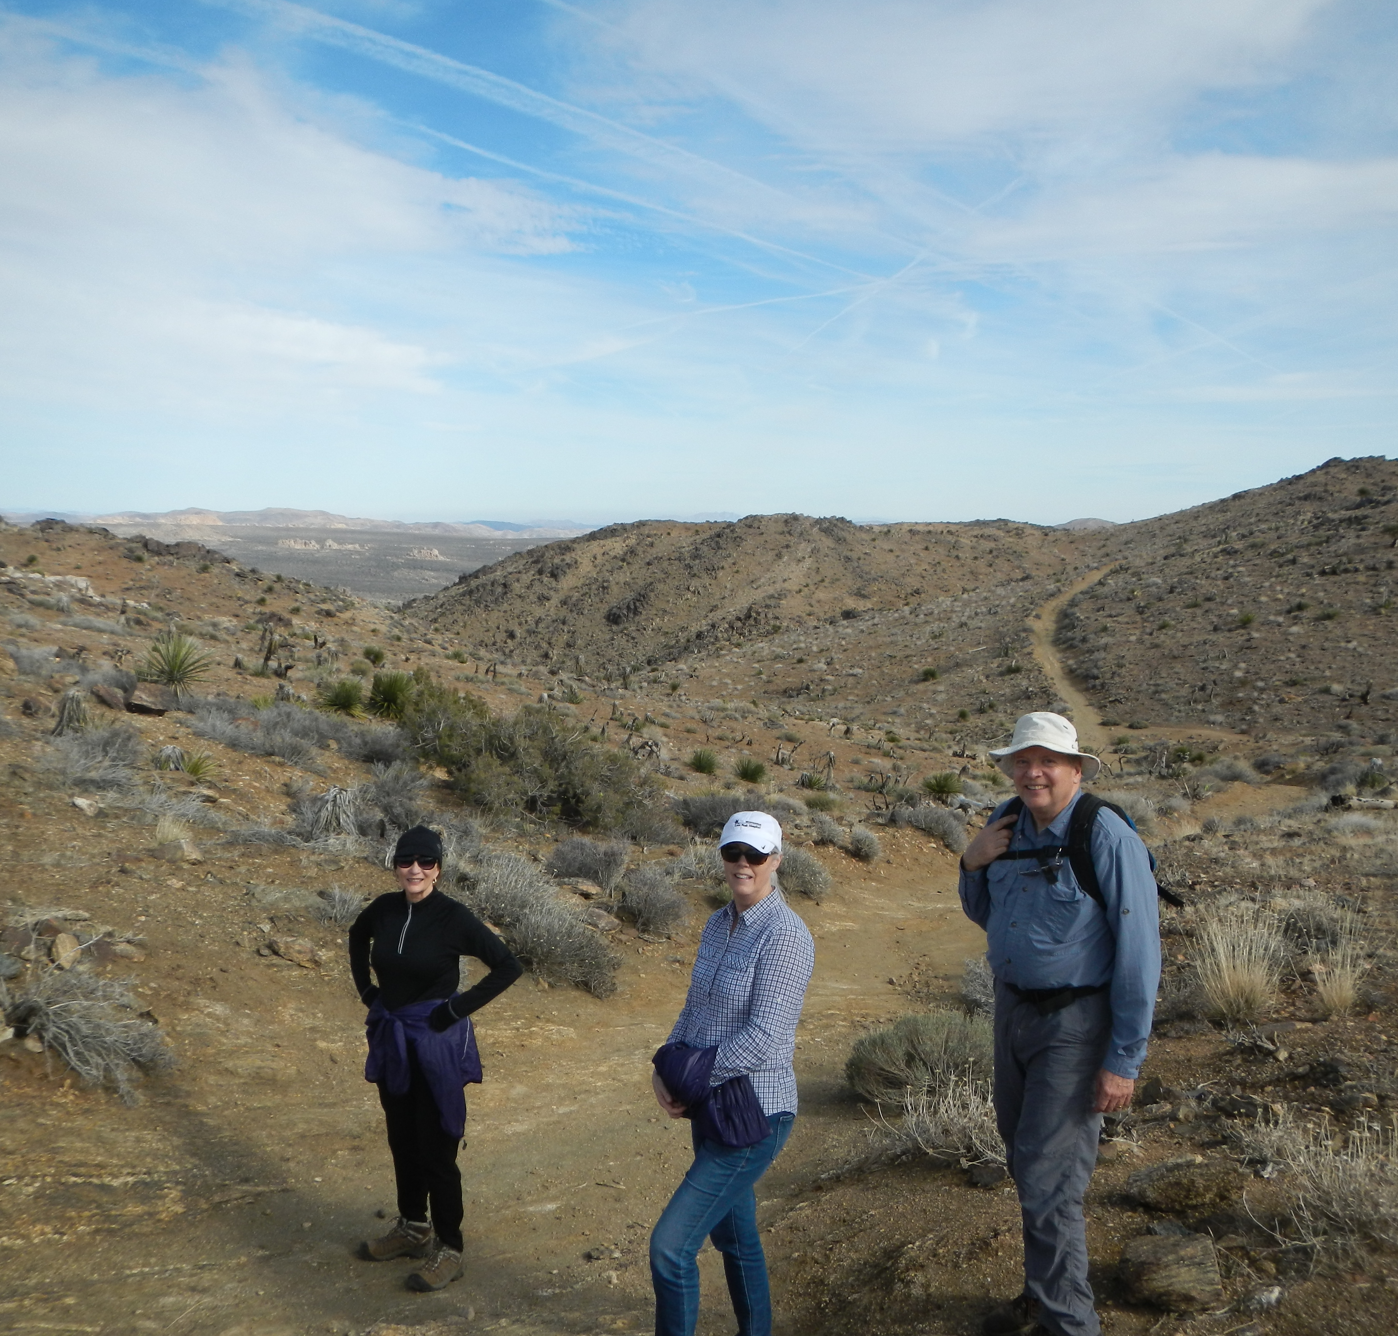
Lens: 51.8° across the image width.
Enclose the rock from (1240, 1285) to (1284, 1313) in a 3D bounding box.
[{"bbox_3d":[1.660,1.861,4.250,0.131,0.060,0.105,2,6,22],"label":"rock"}]

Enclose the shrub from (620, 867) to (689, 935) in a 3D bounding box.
[{"bbox_3d":[-0.336,1.731,10.700,0.520,0.500,0.500,0,6,-2],"label":"shrub"}]

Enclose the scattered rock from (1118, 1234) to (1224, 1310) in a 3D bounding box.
[{"bbox_3d":[1.410,1.798,4.300,0.310,0.160,0.250,2,6,18],"label":"scattered rock"}]

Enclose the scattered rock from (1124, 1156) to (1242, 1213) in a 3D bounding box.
[{"bbox_3d":[1.832,1.953,5.450,0.440,0.180,0.320,2,6,19],"label":"scattered rock"}]

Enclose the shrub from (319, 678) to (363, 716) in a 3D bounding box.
[{"bbox_3d":[-4.666,0.381,18.800,0.599,0.405,0.599,-1,6,-14],"label":"shrub"}]

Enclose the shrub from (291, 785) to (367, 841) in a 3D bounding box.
[{"bbox_3d":[-3.140,1.231,12.200,0.636,0.396,0.573,-1,6,-15],"label":"shrub"}]

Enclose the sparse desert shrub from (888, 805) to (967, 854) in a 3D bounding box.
[{"bbox_3d":[2.460,1.722,15.500,0.820,0.480,0.650,1,6,9],"label":"sparse desert shrub"}]

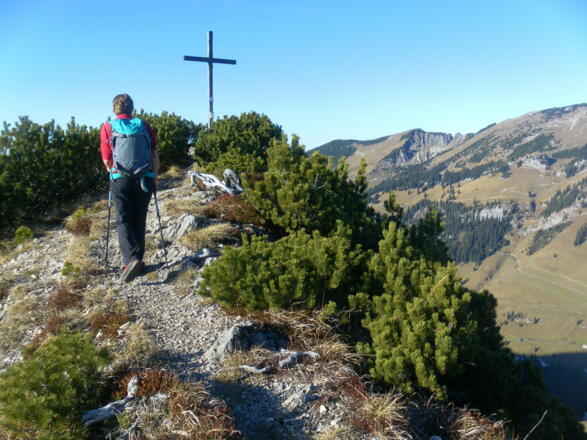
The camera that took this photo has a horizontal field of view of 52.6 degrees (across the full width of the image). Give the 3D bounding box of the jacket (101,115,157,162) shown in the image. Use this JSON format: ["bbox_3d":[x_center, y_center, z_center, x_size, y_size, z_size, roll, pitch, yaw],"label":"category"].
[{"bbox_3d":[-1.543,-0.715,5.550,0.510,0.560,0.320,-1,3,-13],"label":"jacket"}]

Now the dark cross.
[{"bbox_3d":[-3.205,-5.174,23.000,2.050,4.340,0.160,-1,3,-22],"label":"dark cross"}]

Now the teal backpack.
[{"bbox_3d":[-1.456,-0.640,5.350,0.380,0.550,0.280,-1,3,-14],"label":"teal backpack"}]

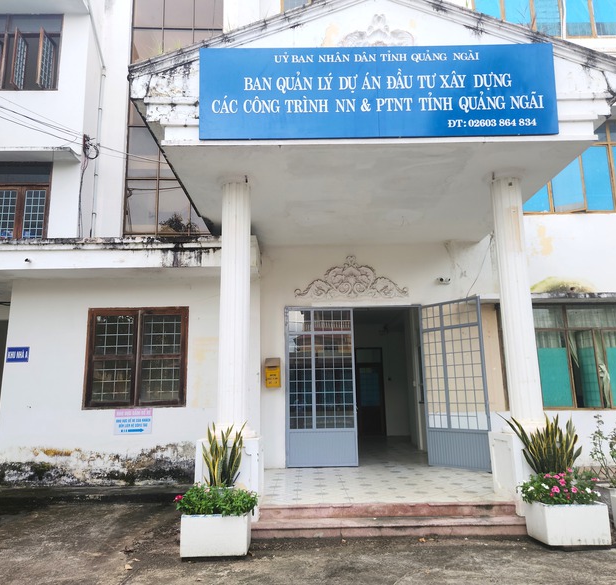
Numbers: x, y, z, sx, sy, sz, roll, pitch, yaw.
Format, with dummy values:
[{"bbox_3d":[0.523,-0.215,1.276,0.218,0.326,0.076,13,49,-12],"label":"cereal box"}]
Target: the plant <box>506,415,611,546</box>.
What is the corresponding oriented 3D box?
[{"bbox_3d":[2.397,1.796,5.080,0.800,1.180,0.580,-1,-12,0],"label":"plant"}]

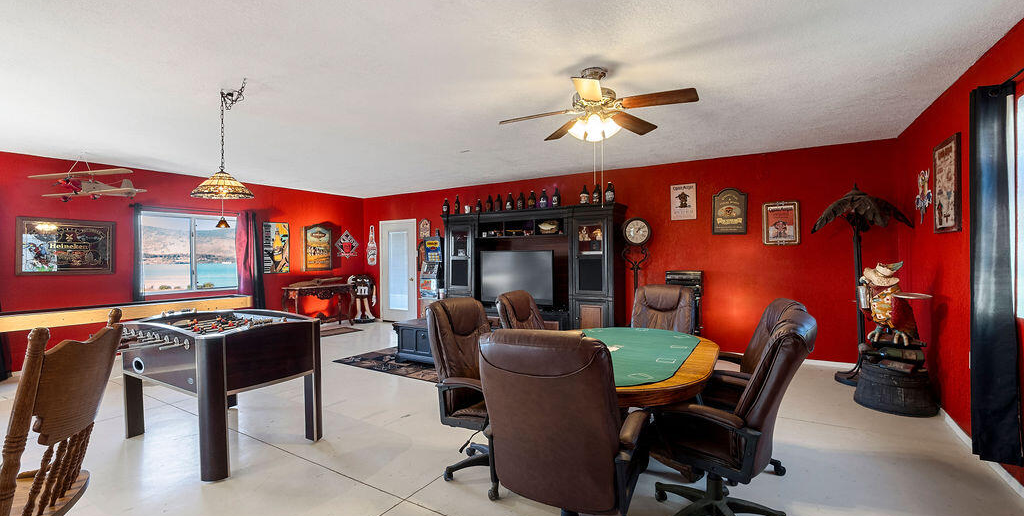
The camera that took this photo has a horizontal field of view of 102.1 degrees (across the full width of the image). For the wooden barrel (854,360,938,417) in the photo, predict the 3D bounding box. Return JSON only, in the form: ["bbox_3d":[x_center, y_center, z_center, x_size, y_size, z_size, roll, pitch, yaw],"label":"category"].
[{"bbox_3d":[3.317,1.115,3.599,0.538,0.339,0.538,-1,0,31],"label":"wooden barrel"}]

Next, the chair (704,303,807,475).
[{"bbox_3d":[1.405,0.781,2.659,0.737,1.076,0.658,-1,0,26],"label":"chair"}]

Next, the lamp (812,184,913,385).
[{"bbox_3d":[3.629,0.270,4.330,1.000,2.080,1.000,0,0,30],"label":"lamp"}]

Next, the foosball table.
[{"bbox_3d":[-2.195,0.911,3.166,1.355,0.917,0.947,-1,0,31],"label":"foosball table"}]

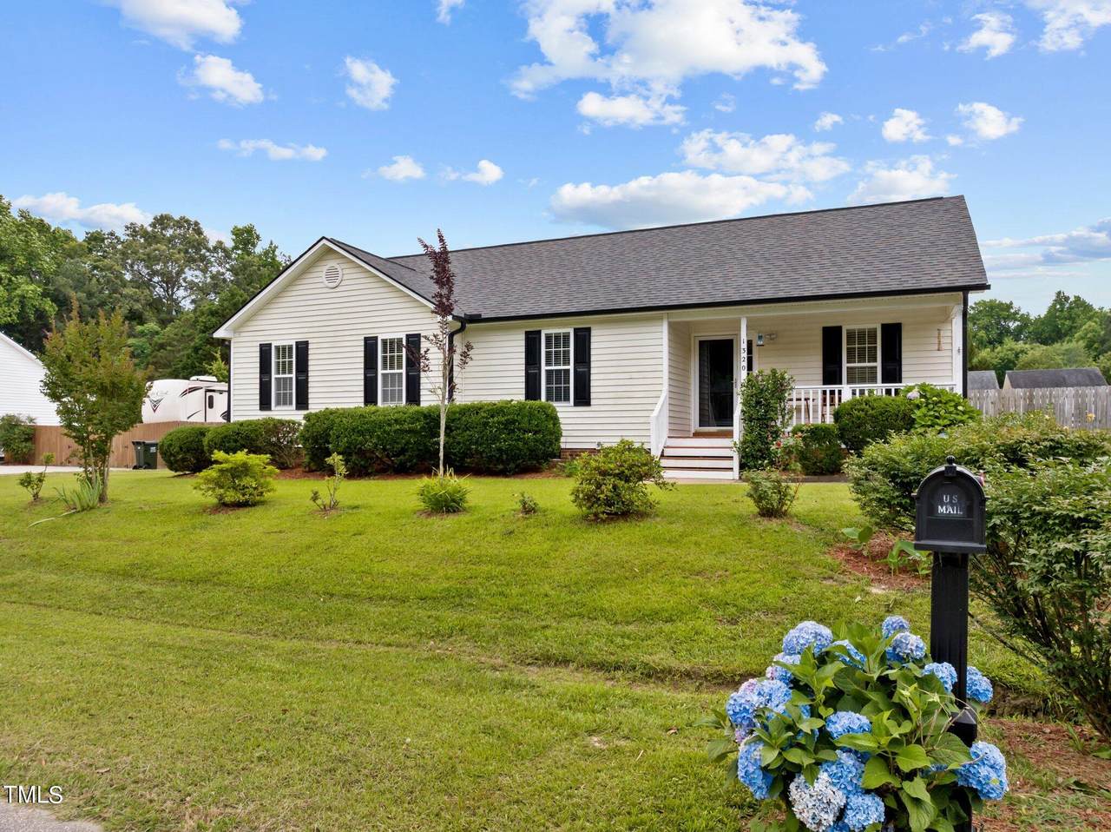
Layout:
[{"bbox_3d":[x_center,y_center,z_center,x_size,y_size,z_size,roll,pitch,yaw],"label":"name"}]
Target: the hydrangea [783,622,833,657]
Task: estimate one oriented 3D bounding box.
[{"bbox_3d":[0.845,0.743,2.570,0.170,0.130,0.160,-1,-2,23],"label":"hydrangea"}]

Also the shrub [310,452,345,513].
[{"bbox_3d":[-3.019,0.880,10.200,0.450,0.780,0.420,-1,-2,23],"label":"shrub"}]

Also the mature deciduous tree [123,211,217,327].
[{"bbox_3d":[-27.189,-5.694,54.000,7.400,17.000,7.200,0,-1,0],"label":"mature deciduous tree"}]

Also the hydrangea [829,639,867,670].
[{"bbox_3d":[0.968,0.792,2.550,0.135,0.110,0.130,0,-1,0],"label":"hydrangea"}]

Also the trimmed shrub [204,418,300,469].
[{"bbox_3d":[-6.779,0.630,17.200,2.200,1.200,1.300,-1,-2,23],"label":"trimmed shrub"}]

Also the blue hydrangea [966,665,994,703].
[{"bbox_3d":[1.519,0.970,2.780,0.140,0.135,0.140,-1,-2,23],"label":"blue hydrangea"}]

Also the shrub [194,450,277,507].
[{"bbox_3d":[-5.236,1.030,12.600,1.320,0.940,1.250,0,-1,0],"label":"shrub"}]

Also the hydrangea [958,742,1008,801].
[{"bbox_3d":[1.377,1.142,2.480,0.165,0.180,0.165,-1,-2,23],"label":"hydrangea"}]

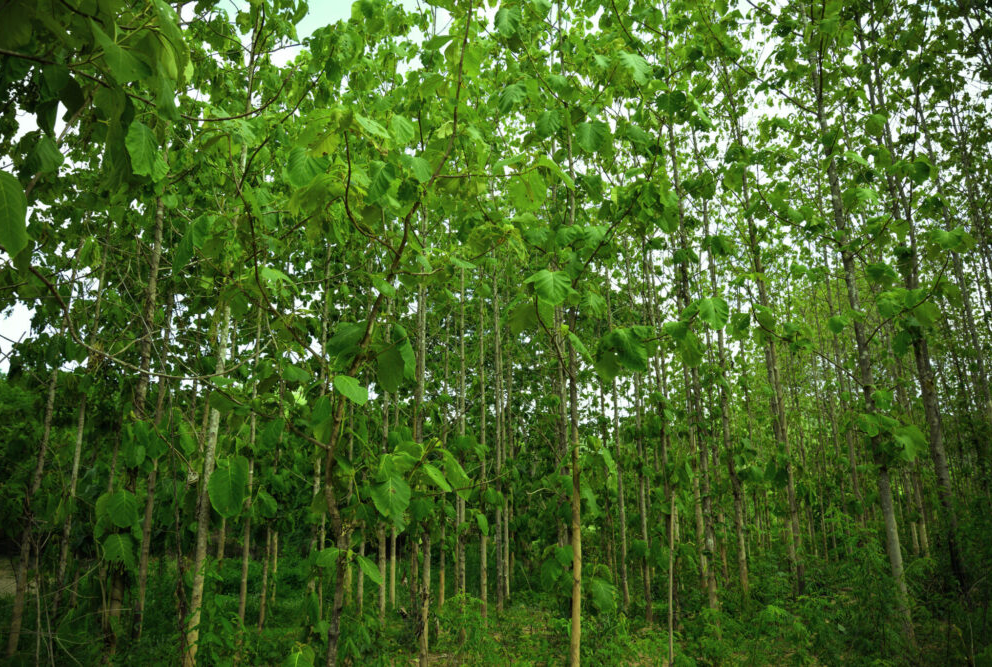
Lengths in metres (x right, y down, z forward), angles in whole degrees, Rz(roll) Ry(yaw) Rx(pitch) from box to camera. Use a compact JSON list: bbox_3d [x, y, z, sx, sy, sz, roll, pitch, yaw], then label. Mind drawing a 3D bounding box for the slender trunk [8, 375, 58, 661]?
[{"bbox_3d":[-5.066,1.877,7.321,0.120,3.056,0.115,9,-16,-33],"label":"slender trunk"}]

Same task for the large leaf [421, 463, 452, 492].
[{"bbox_3d":[-0.437,1.058,4.900,0.080,0.295,0.170,-57,-16,26],"label":"large leaf"}]

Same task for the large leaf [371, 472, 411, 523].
[{"bbox_3d":[-0.775,1.205,4.900,0.290,0.334,0.080,1,-34,-9],"label":"large leaf"}]

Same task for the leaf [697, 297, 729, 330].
[{"bbox_3d":[1.883,-0.174,5.800,0.270,0.298,0.070,-5,-20,18],"label":"leaf"}]

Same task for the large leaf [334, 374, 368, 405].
[{"bbox_3d":[-1.062,0.412,4.900,0.295,0.210,0.070,38,-42,9],"label":"large leaf"}]

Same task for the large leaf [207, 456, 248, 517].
[{"bbox_3d":[-1.765,1.010,4.400,0.260,0.413,0.060,0,-22,-22],"label":"large leaf"}]

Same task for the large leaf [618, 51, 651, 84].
[{"bbox_3d":[1.330,-2.553,6.400,0.270,0.341,0.080,-26,-6,20],"label":"large leaf"}]

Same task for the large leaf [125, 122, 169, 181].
[{"bbox_3d":[-2.149,-1.119,4.100,0.260,0.337,0.090,-7,7,-26],"label":"large leaf"}]

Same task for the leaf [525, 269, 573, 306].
[{"bbox_3d":[0.425,-0.374,5.300,0.340,0.299,0.100,-5,-21,5],"label":"leaf"}]

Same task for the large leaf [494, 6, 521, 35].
[{"bbox_3d":[0.121,-3.286,7.000,0.260,0.266,0.070,0,10,1],"label":"large leaf"}]

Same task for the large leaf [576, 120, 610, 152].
[{"bbox_3d":[0.897,-1.832,6.200,0.310,0.289,0.080,-6,0,10],"label":"large leaf"}]

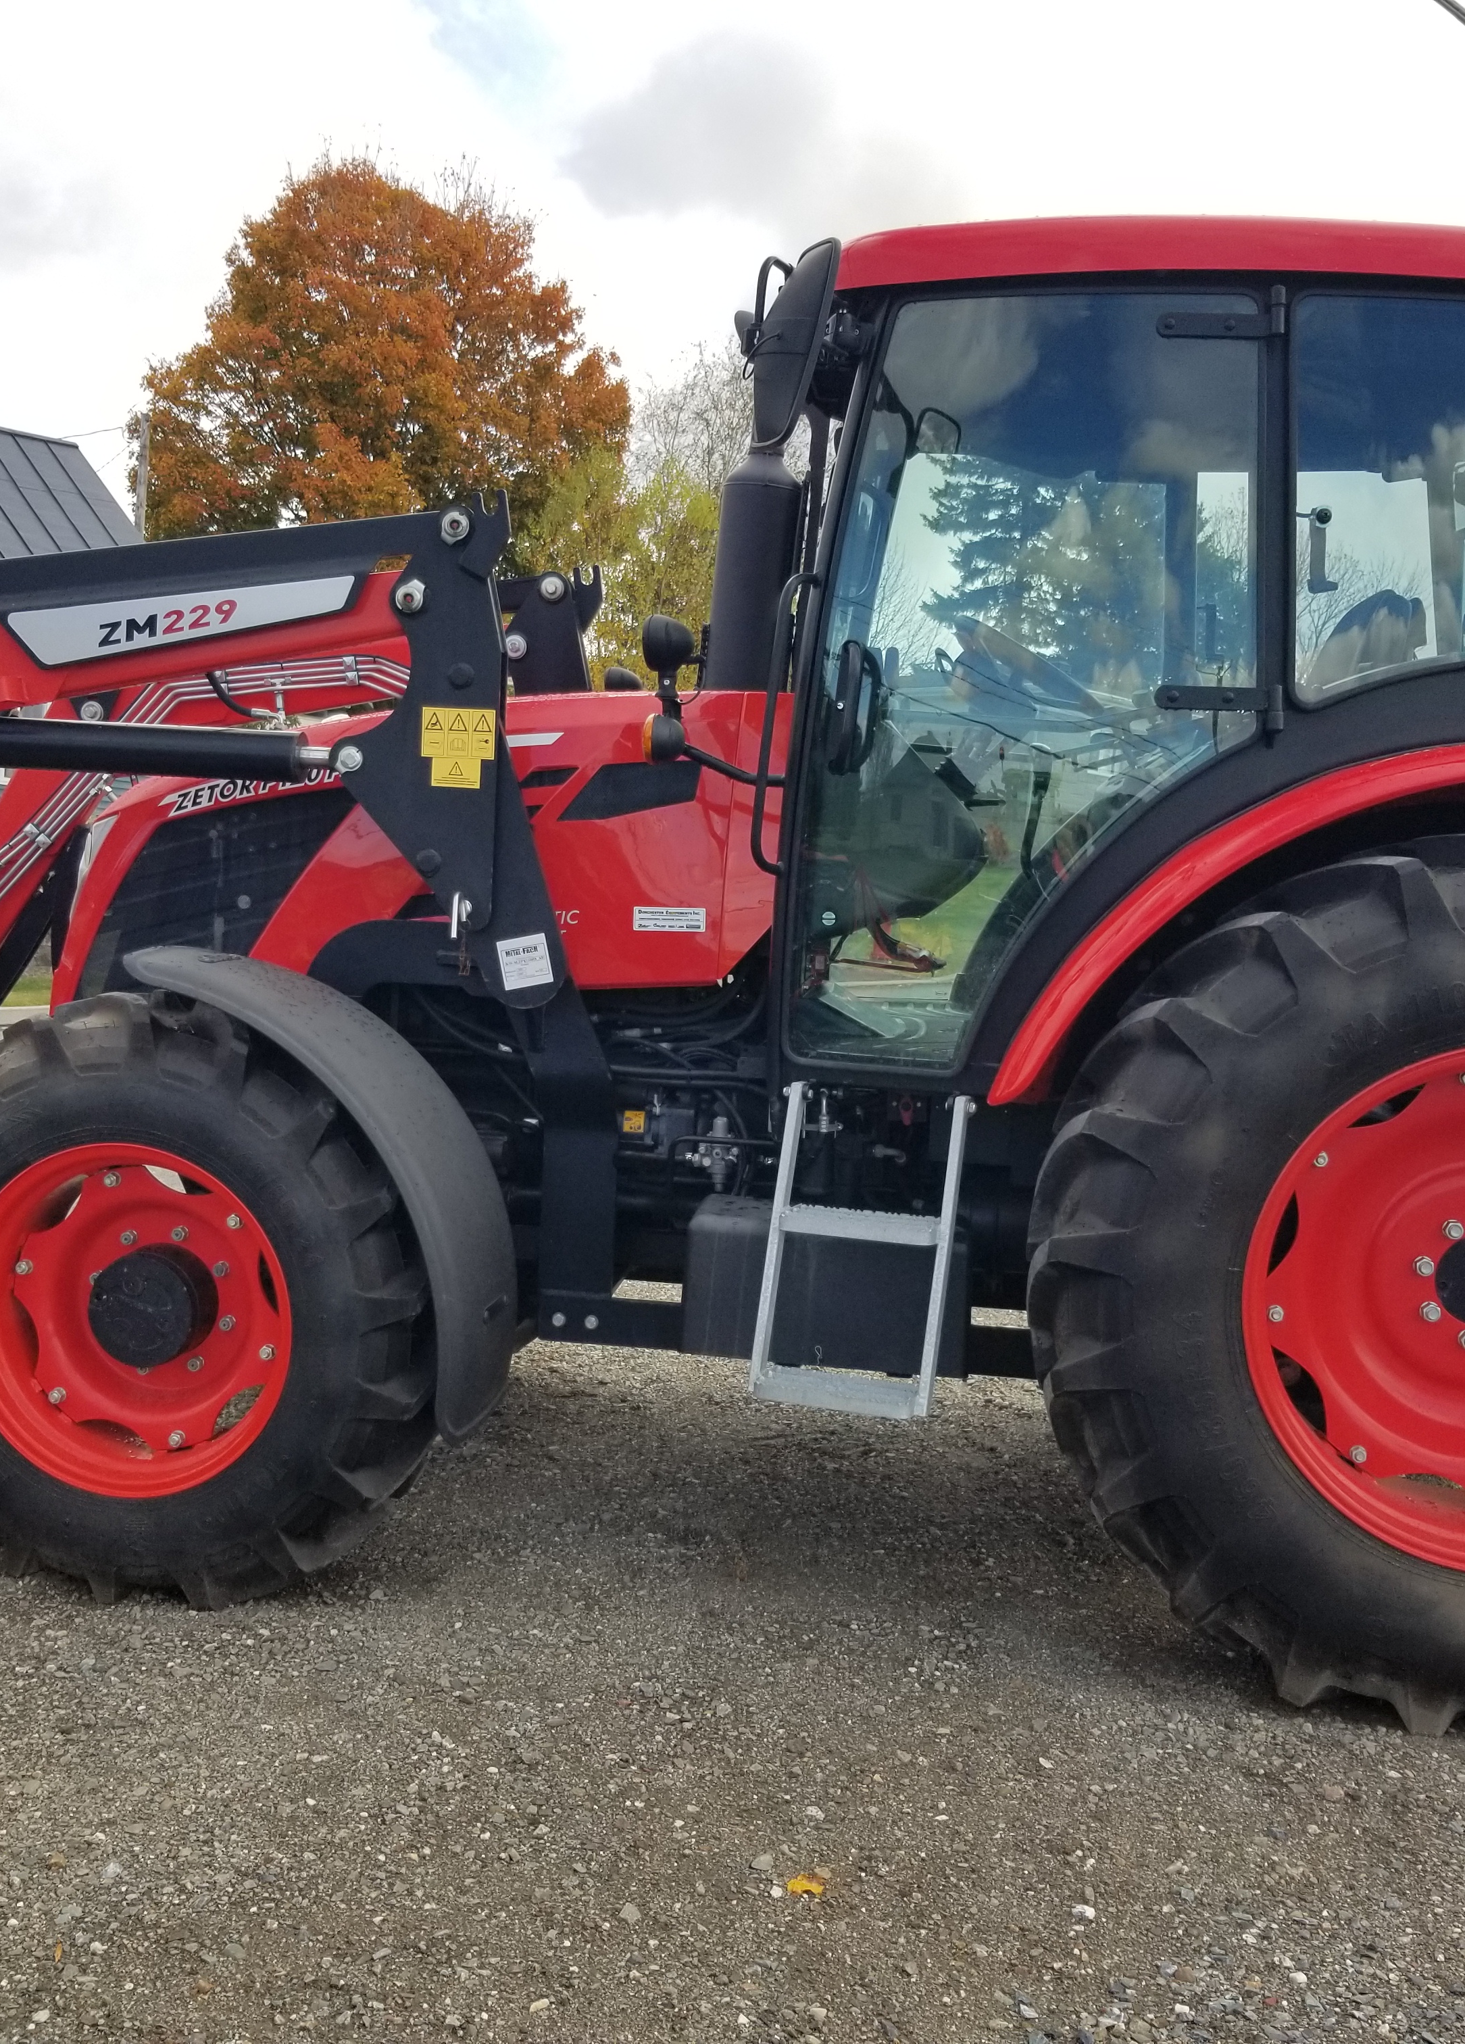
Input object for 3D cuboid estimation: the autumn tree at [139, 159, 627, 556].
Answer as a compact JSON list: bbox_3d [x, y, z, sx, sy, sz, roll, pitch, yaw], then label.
[{"bbox_3d":[-7.150,-9.958,42.276,10.000,15.430,10.000,5,4,0],"label":"autumn tree"}]

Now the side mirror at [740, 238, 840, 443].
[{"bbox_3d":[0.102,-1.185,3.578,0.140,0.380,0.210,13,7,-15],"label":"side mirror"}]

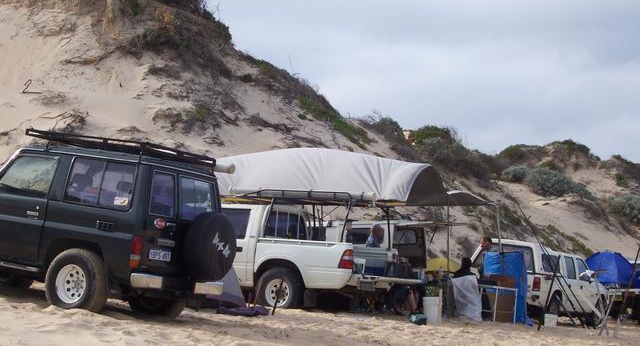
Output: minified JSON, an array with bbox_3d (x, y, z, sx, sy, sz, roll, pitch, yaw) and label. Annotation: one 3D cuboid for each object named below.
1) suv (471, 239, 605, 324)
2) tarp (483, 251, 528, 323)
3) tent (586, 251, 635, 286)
[{"bbox_3d":[5.787,2.824,38.828,1.700,1.780,4.650,1,-6,34],"label":"suv"},{"bbox_3d":[3.768,2.326,30.800,0.930,1.450,0.450,3,-4,8],"label":"tarp"},{"bbox_3d":[8.143,2.677,42.500,1.300,0.950,1.400,2,-4,25],"label":"tent"}]

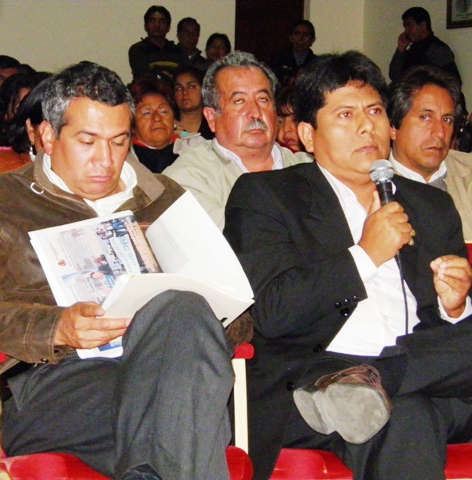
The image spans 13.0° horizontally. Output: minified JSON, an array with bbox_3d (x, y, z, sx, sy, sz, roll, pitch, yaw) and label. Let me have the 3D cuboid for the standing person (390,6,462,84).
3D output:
[{"bbox_3d":[1.299,-0.762,14.338,0.420,1.690,0.480,-1,3,-37],"label":"standing person"}]

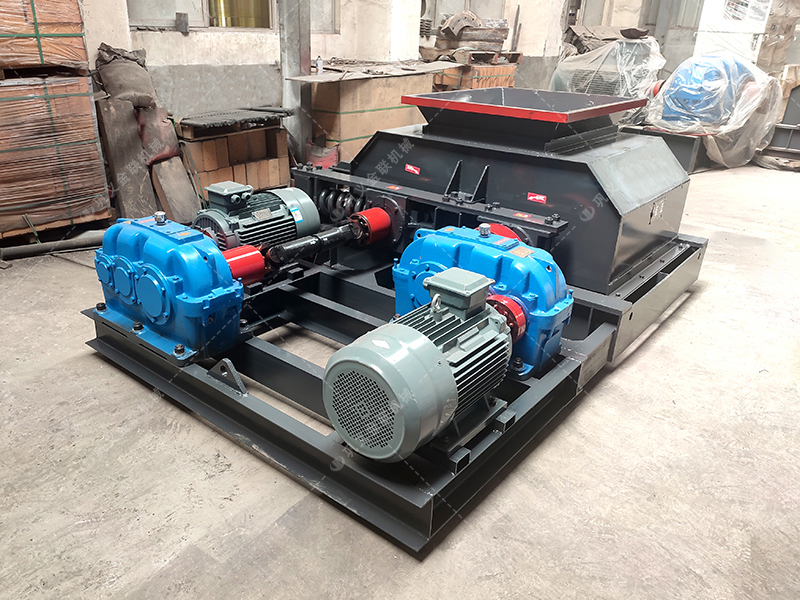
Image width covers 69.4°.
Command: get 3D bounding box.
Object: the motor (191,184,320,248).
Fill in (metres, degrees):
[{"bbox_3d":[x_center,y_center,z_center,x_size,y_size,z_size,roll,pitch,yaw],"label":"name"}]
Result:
[{"bbox_3d":[-0.754,-0.397,3.015,0.364,0.442,0.582,19,29,35],"label":"motor"}]

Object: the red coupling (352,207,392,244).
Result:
[{"bbox_3d":[-0.163,-0.406,3.194,0.190,0.190,0.168,19,29,35],"label":"red coupling"}]

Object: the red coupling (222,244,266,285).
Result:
[{"bbox_3d":[-0.715,-0.133,2.509,0.186,0.186,0.185,19,29,35],"label":"red coupling"}]

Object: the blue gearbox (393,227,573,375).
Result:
[{"bbox_3d":[0.337,-0.075,2.453,0.711,0.470,0.398,19,29,35],"label":"blue gearbox"}]

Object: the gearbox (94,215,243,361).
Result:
[{"bbox_3d":[-0.985,-0.126,2.456,0.702,0.470,0.392,19,29,35],"label":"gearbox"}]

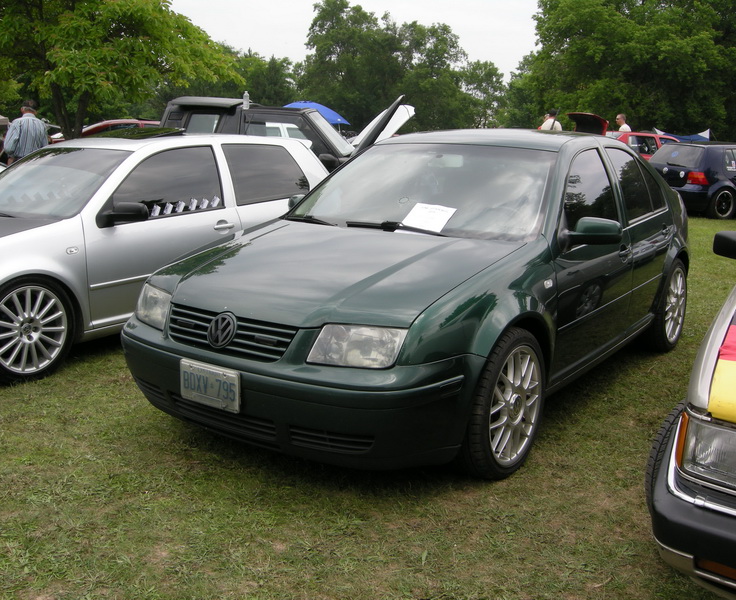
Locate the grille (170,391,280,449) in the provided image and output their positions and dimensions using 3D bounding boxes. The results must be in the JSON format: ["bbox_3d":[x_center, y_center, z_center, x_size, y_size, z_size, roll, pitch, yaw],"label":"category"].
[{"bbox_3d":[-0.554,0.454,3.181,0.550,0.120,0.080,9,14,33],"label":"grille"}]

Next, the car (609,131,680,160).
[{"bbox_3d":[6.034,-3.061,18.652,4.300,1.420,1.680,-3,13,-20],"label":"car"}]

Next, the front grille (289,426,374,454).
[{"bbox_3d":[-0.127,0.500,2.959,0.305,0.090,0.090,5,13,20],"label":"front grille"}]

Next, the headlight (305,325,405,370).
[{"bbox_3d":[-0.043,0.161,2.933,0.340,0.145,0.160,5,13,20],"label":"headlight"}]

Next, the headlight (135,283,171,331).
[{"bbox_3d":[-0.894,0.026,3.499,0.170,0.145,0.330,-10,16,-43],"label":"headlight"}]

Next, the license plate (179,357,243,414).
[{"bbox_3d":[-0.584,0.317,3.077,0.305,0.153,0.020,9,16,33],"label":"license plate"}]

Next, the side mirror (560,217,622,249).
[{"bbox_3d":[1.018,-0.310,3.772,0.235,0.145,0.150,9,14,33],"label":"side mirror"}]

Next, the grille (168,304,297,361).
[{"bbox_3d":[-0.536,0.116,3.129,0.640,0.150,0.090,9,14,33],"label":"grille"}]

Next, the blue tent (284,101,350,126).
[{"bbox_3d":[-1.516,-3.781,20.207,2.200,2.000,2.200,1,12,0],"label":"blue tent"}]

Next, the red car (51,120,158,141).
[{"bbox_3d":[-4.747,-2.866,16.530,4.300,1.420,1.720,-6,14,-28],"label":"red car"}]

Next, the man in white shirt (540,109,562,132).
[{"bbox_3d":[3.848,-3.137,17.686,0.520,1.800,0.320,-2,12,-11],"label":"man in white shirt"}]

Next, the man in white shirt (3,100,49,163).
[{"bbox_3d":[-4.392,-1.754,10.976,0.570,1.700,0.360,1,12,3],"label":"man in white shirt"}]

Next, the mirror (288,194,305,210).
[{"bbox_3d":[-0.404,-0.527,4.707,0.235,0.145,0.150,9,14,33],"label":"mirror"}]

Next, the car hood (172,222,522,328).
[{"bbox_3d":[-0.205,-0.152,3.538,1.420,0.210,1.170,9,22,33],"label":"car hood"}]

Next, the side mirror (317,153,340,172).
[{"bbox_3d":[-0.451,-1.625,9.750,0.180,0.155,0.210,2,12,6],"label":"side mirror"}]

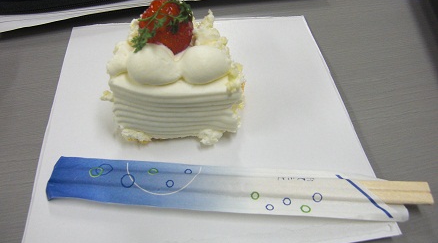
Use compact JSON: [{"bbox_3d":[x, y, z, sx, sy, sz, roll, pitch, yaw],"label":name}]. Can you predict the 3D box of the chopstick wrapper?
[{"bbox_3d":[0.004,0.036,0.192,0.186,0.007,0.028,4,51,1],"label":"chopstick wrapper"}]

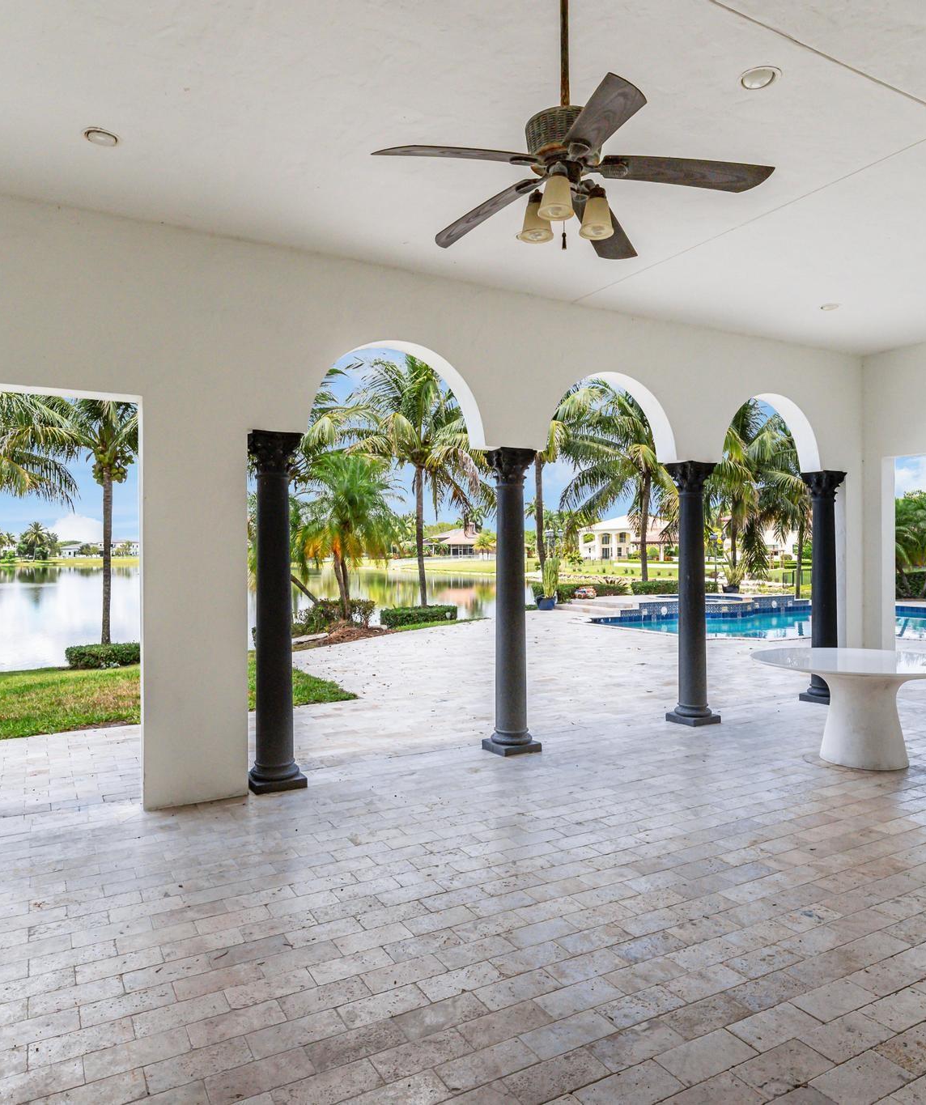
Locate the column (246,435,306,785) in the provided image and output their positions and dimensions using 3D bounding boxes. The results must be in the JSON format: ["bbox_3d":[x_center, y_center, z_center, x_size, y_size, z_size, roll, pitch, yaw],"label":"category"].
[{"bbox_3d":[-1.288,0.399,5.099,0.341,2.413,0.341,0,0,-28],"label":"column"}]

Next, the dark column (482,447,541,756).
[{"bbox_3d":[0.394,0.389,5.976,0.341,2.413,0.341,0,0,-28],"label":"dark column"}]

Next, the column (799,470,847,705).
[{"bbox_3d":[3.806,0.370,7.755,0.341,2.413,0.341,0,0,-28],"label":"column"}]

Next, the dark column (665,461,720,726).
[{"bbox_3d":[2.156,0.379,6.895,0.341,2.413,0.341,0,0,-28],"label":"dark column"}]

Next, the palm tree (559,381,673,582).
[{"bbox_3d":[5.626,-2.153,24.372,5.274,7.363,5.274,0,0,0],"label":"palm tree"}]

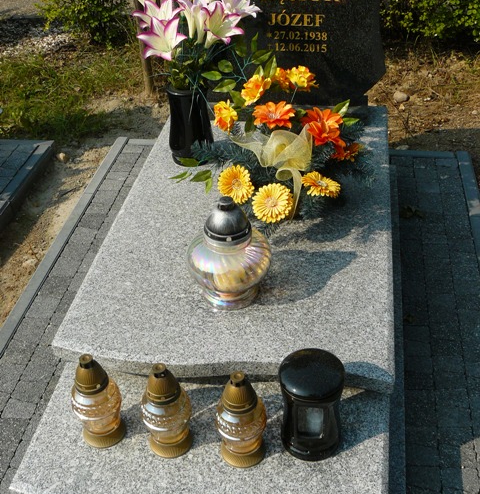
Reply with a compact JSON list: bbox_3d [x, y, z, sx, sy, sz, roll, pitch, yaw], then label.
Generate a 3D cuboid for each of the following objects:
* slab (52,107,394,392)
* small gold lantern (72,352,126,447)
[{"bbox_3d":[0.053,-0.129,2.263,0.891,0.052,1.496,4,39,9],"label":"slab"},{"bbox_3d":[-0.355,0.369,1.635,0.121,0.277,0.121,4,39,9],"label":"small gold lantern"}]

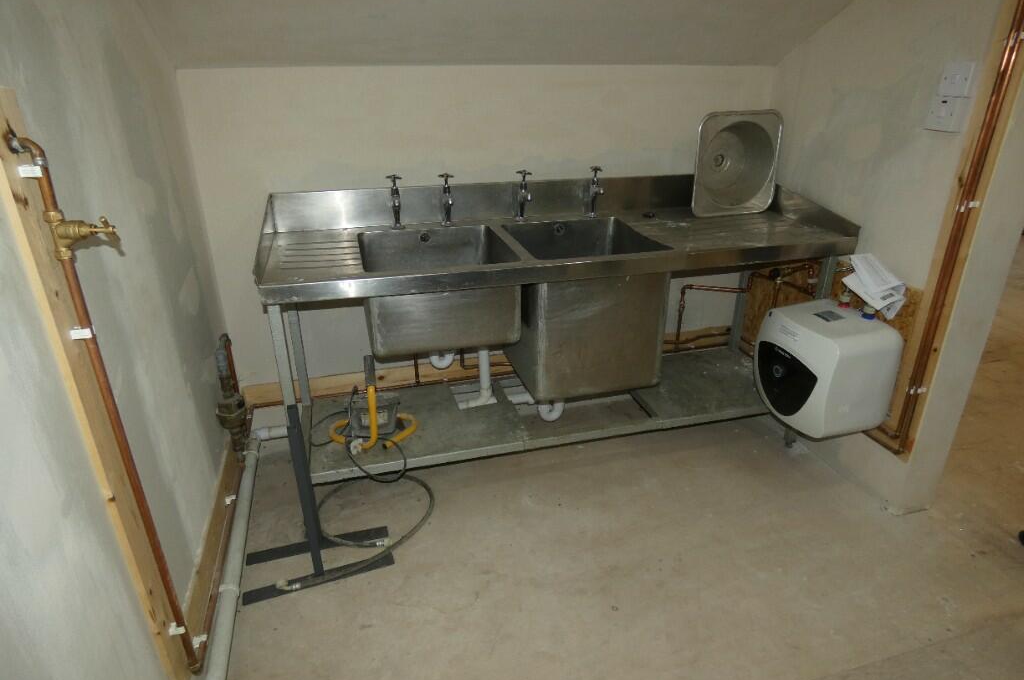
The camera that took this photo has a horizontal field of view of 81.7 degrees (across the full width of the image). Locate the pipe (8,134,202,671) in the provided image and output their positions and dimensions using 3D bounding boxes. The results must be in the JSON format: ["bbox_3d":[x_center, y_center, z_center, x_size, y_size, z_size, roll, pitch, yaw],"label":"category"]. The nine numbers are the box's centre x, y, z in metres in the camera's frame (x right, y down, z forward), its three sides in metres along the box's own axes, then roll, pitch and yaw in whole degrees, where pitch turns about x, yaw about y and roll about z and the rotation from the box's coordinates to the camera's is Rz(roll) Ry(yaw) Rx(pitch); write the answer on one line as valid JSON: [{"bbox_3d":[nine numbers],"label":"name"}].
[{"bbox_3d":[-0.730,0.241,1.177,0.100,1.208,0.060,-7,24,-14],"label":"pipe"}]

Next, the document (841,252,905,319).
[{"bbox_3d":[1.248,-0.192,2.043,0.140,0.040,0.190,-32,44,10],"label":"document"}]

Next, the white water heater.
[{"bbox_3d":[1.142,0.087,2.178,0.295,0.375,0.360,-7,24,-14],"label":"white water heater"}]

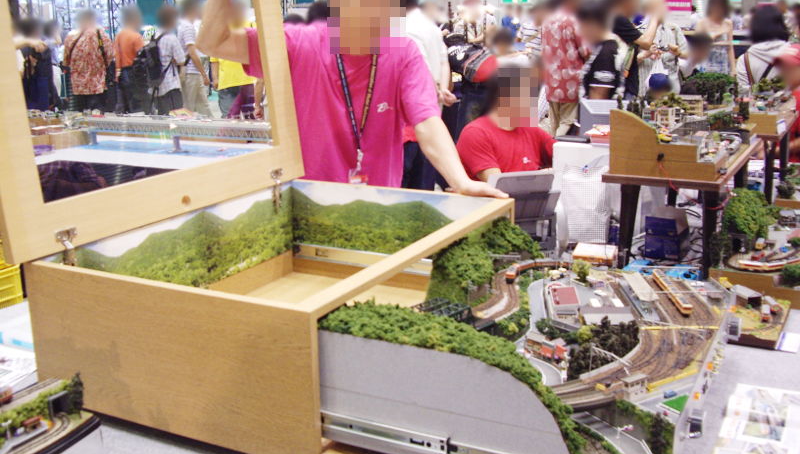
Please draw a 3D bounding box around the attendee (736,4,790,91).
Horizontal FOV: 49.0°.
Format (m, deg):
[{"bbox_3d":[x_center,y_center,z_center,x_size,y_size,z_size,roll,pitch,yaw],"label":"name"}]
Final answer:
[{"bbox_3d":[2.429,-0.729,5.879,0.450,1.463,0.340,1,14,11],"label":"attendee"}]

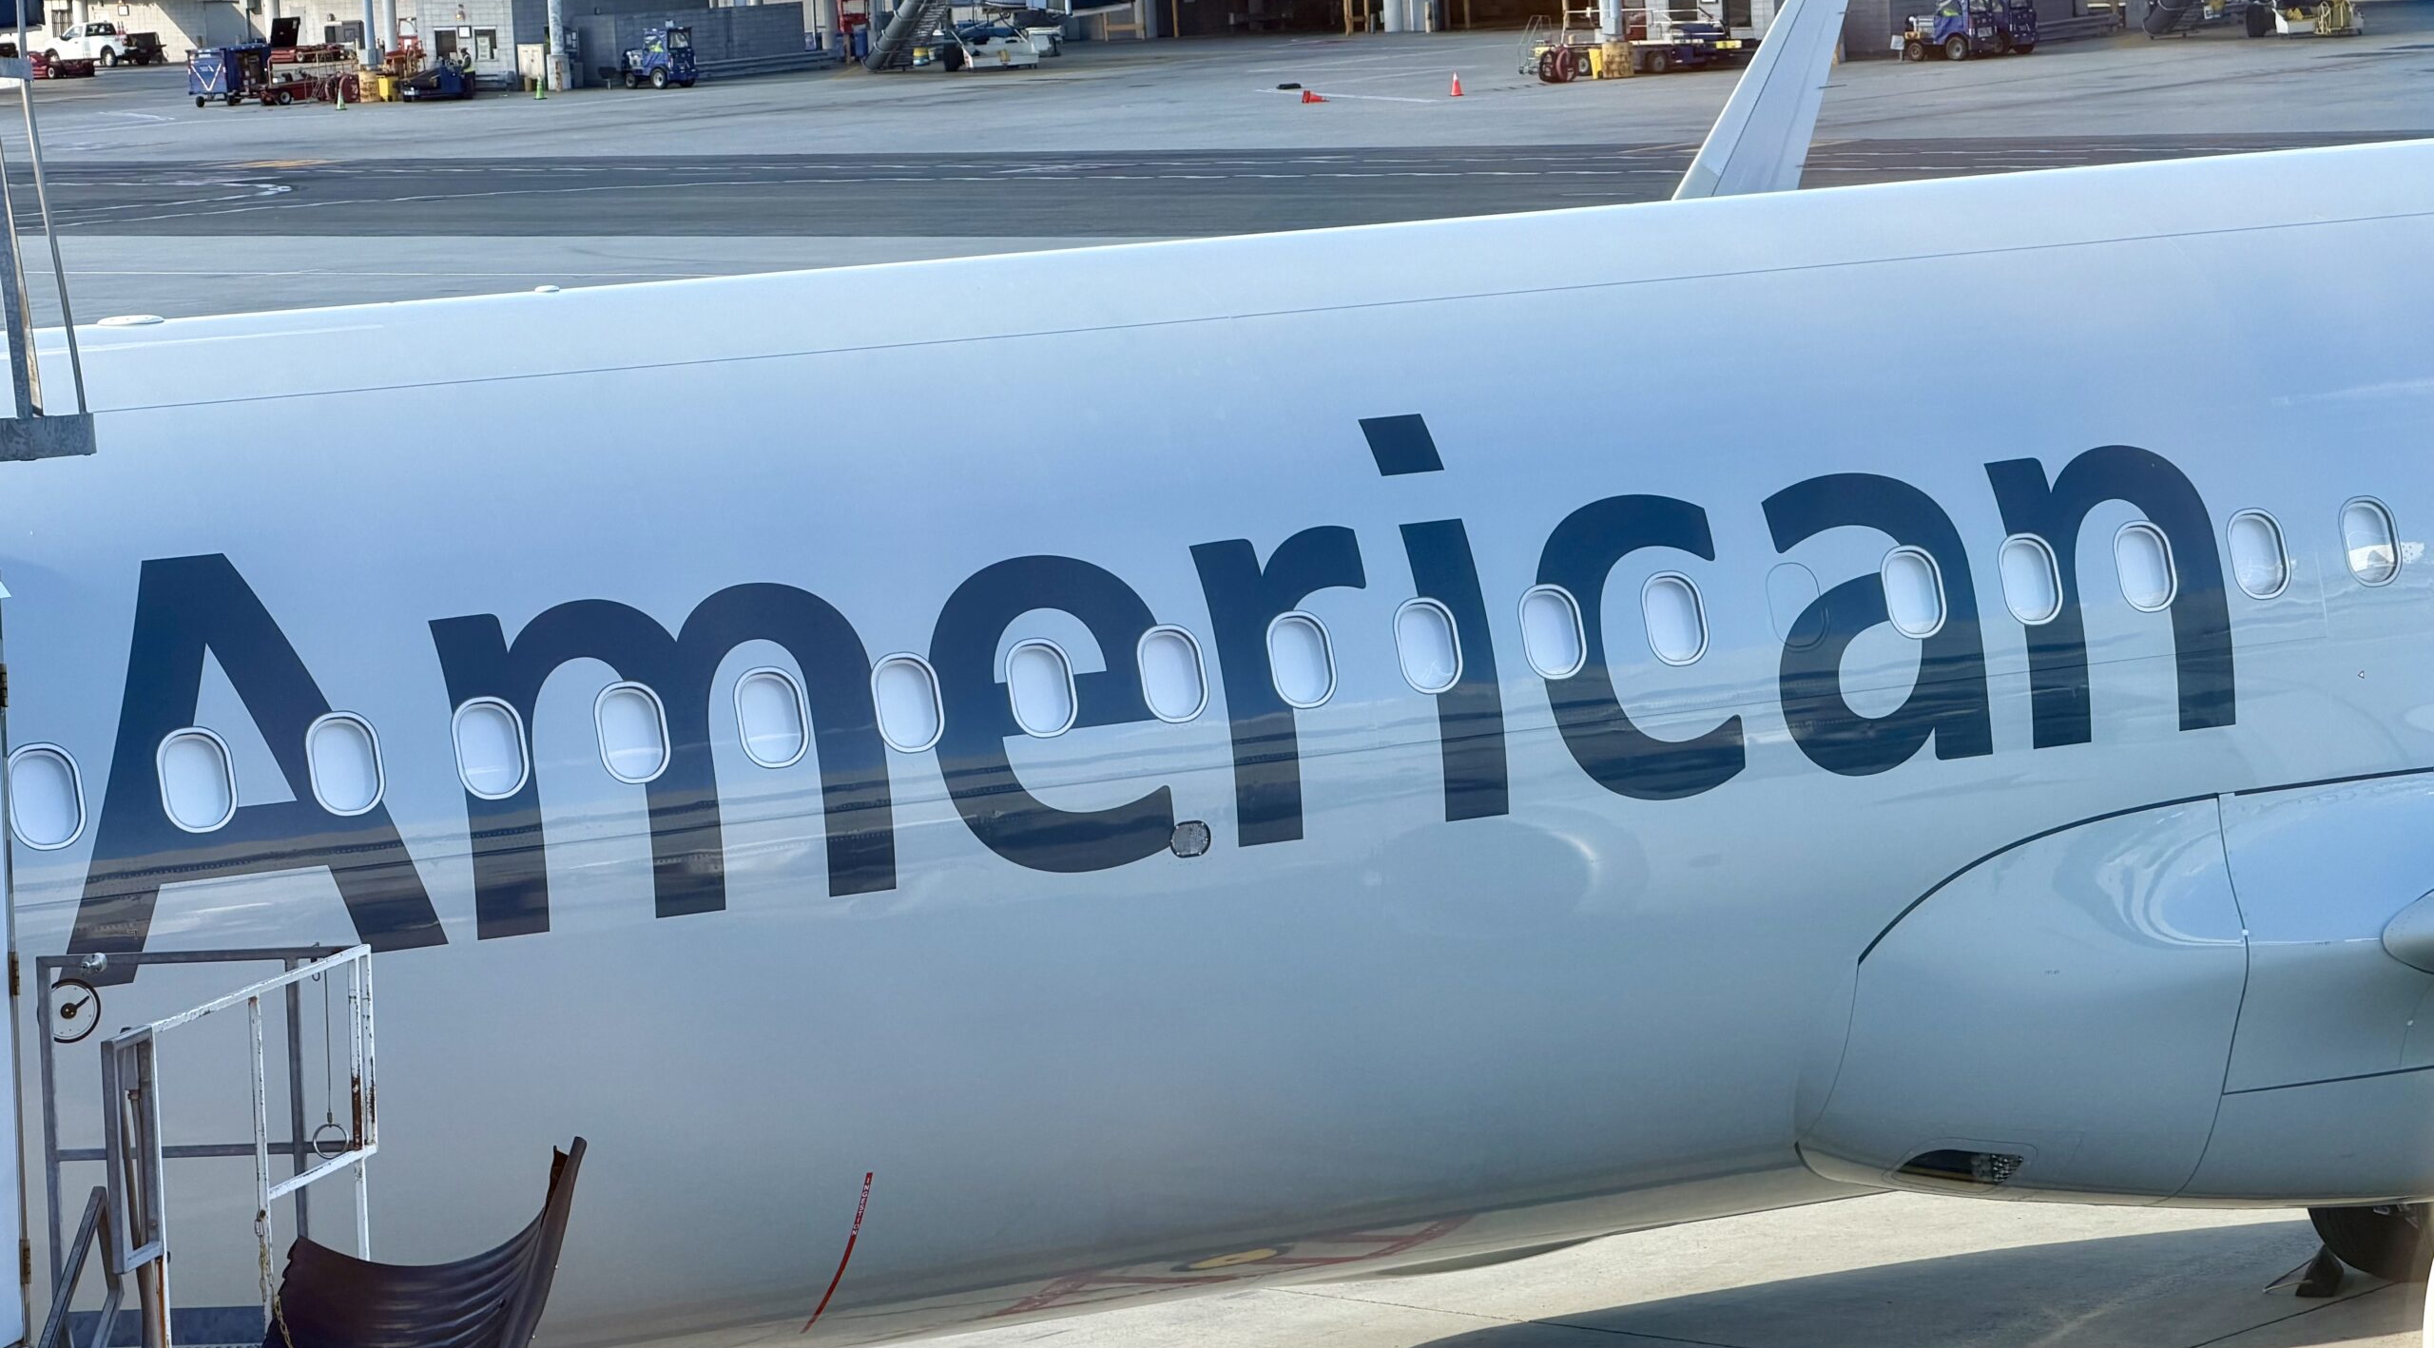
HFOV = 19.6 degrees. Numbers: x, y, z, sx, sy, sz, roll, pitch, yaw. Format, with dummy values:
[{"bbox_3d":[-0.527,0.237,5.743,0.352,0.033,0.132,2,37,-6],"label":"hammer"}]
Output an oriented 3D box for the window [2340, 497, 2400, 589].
[{"bbox_3d":[4.585,-0.521,28.027,0.275,0.367,0.050,-6,-8,-26],"label":"window"}]

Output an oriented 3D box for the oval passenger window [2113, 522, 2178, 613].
[{"bbox_3d":[3.634,-0.416,27.565,0.275,0.367,0.050,-6,-8,-26],"label":"oval passenger window"}]

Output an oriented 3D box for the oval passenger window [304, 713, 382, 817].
[{"bbox_3d":[-3.021,0.320,24.326,0.275,0.367,0.050,-6,-8,-26],"label":"oval passenger window"}]

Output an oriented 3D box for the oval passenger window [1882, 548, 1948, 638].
[{"bbox_3d":[2.684,-0.311,27.102,0.275,0.367,0.050,-6,-8,-26],"label":"oval passenger window"}]

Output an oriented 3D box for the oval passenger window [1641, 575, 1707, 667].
[{"bbox_3d":[1.733,-0.206,26.639,0.275,0.367,0.050,-6,-8,-26],"label":"oval passenger window"}]

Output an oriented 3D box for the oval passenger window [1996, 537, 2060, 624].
[{"bbox_3d":[3.043,-0.349,26.323,0.250,0.350,0.040,-6,-10,-26],"label":"oval passenger window"}]

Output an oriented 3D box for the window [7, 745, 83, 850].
[{"bbox_3d":[-3.971,0.425,23.864,0.275,0.367,0.050,-6,-8,-26],"label":"window"}]

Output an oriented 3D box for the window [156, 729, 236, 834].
[{"bbox_3d":[-3.496,0.373,24.095,0.275,0.367,0.050,-6,-8,-26],"label":"window"}]

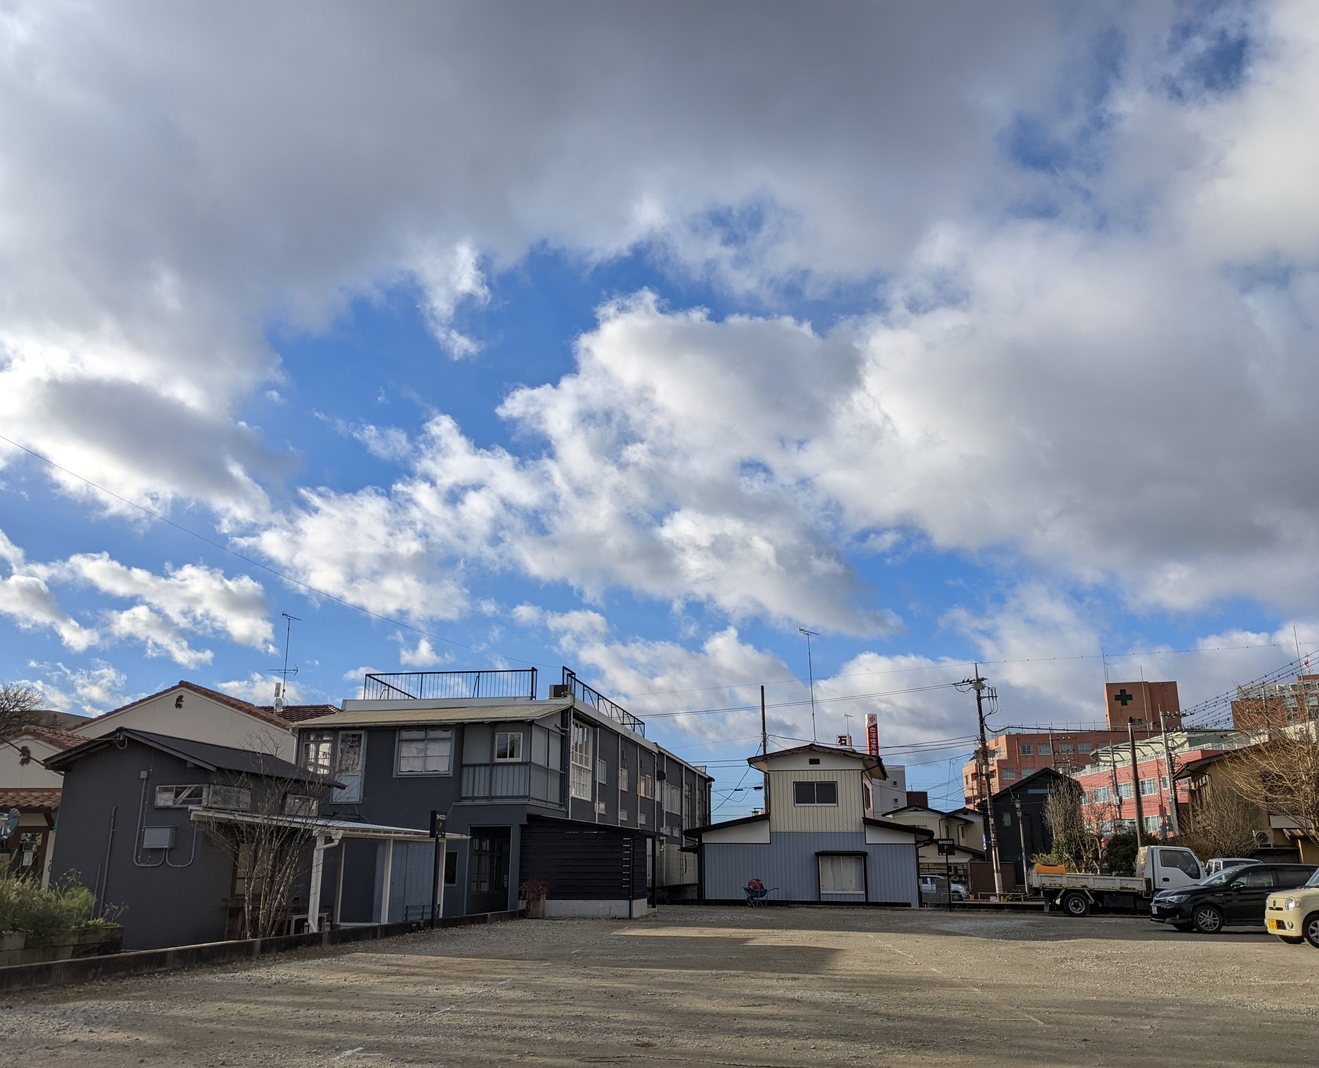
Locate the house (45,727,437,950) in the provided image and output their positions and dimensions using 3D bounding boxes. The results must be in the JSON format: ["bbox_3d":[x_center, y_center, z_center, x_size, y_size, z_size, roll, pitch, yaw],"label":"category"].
[{"bbox_3d":[-7.741,5.933,21.386,5.518,3.732,6.000,-3,-17,9],"label":"house"}]

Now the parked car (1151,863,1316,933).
[{"bbox_3d":[13.935,8.627,26.287,4.400,1.490,1.700,-1,-17,5],"label":"parked car"}]

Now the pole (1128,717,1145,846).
[{"bbox_3d":[17.832,10.340,41.277,0.250,6.900,0.250,0,-17,0],"label":"pole"}]

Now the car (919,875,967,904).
[{"bbox_3d":[14.566,19.207,60.020,4.000,1.500,1.690,-1,-17,4],"label":"car"}]

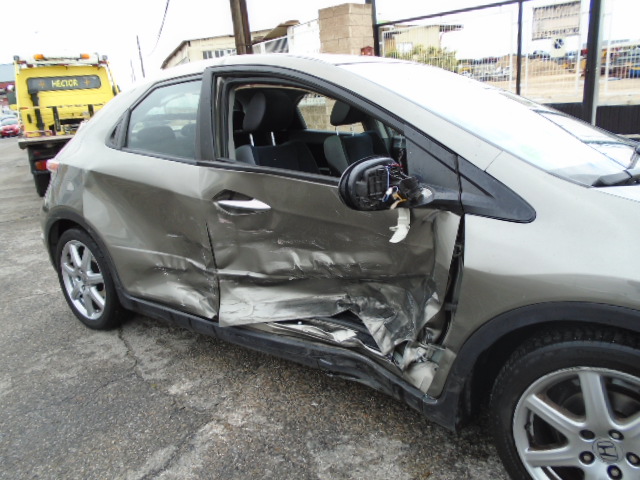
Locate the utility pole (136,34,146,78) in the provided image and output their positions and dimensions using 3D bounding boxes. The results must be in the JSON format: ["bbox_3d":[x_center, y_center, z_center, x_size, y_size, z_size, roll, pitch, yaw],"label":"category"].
[{"bbox_3d":[-16.540,-14.848,45.643,0.190,8.500,0.190,-10,17,-17],"label":"utility pole"}]

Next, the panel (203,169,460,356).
[{"bbox_3d":[-0.026,0.112,1.736,1.100,0.680,0.150,9,21,35],"label":"panel"}]

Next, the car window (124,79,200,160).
[{"bbox_3d":[-0.726,-0.556,2.226,0.540,0.360,0.060,6,-3,35],"label":"car window"}]

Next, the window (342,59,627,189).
[{"bbox_3d":[0.762,-0.584,1.965,1.000,0.140,1.380,33,33,24],"label":"window"}]

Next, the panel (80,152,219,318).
[{"bbox_3d":[-0.853,-0.050,2.312,0.980,0.700,0.150,9,21,35],"label":"panel"}]

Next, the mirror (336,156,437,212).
[{"bbox_3d":[0.186,-0.157,1.334,0.255,0.145,0.130,-3,17,4],"label":"mirror"}]

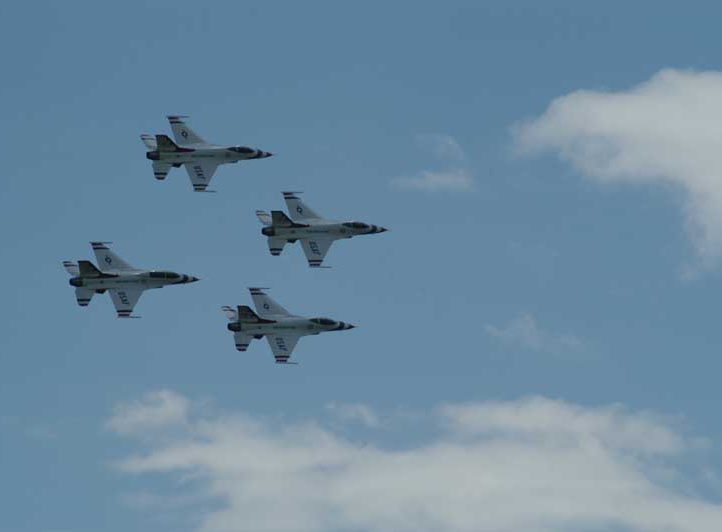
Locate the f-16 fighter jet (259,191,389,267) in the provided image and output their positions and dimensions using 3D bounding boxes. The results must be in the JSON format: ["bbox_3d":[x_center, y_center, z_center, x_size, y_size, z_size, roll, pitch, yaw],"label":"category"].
[{"bbox_3d":[-2.970,-4.230,634.150,15.000,9.500,4.300,-1,-36,-31],"label":"f-16 fighter jet"}]

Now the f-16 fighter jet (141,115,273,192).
[{"bbox_3d":[-14.590,-11.860,637.430,15.000,9.500,4.300,-1,-35,-31],"label":"f-16 fighter jet"}]

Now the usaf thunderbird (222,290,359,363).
[{"bbox_3d":[-6.280,5.350,629.090,15.000,9.500,4.300,1,-38,-31],"label":"usaf thunderbird"}]

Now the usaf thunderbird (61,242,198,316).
[{"bbox_3d":[-21.770,0.740,625.150,15.000,9.500,4.300,-1,-38,-30],"label":"usaf thunderbird"}]

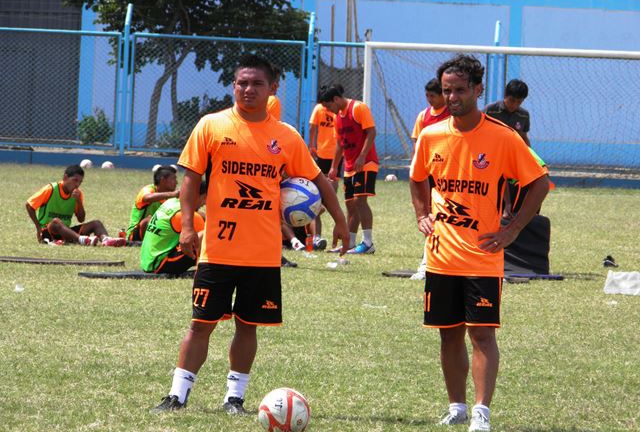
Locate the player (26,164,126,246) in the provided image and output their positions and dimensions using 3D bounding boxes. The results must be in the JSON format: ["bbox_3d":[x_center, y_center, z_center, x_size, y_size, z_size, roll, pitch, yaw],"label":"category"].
[{"bbox_3d":[-2.372,-0.112,57.800,0.700,0.790,0.850,1,1,-40],"label":"player"}]

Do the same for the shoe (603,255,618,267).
[{"bbox_3d":[2.753,0.428,56.199,0.110,0.115,0.260,1,2,-41],"label":"shoe"}]

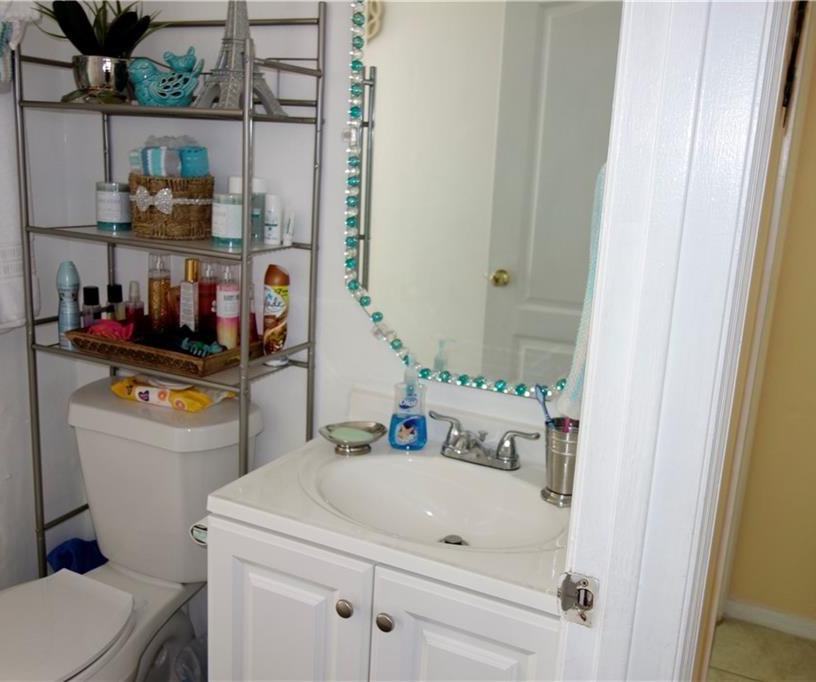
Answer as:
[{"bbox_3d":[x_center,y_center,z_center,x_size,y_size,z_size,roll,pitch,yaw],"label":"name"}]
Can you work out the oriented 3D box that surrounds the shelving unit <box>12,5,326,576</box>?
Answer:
[{"bbox_3d":[-0.518,0.112,1.752,0.582,1.638,0.260,9,14,24],"label":"shelving unit"}]

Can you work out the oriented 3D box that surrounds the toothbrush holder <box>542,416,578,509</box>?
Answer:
[{"bbox_3d":[0.268,0.204,1.335,0.082,0.131,0.082,9,14,24],"label":"toothbrush holder"}]

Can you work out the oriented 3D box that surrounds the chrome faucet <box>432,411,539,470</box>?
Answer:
[{"bbox_3d":[0.119,0.194,1.456,0.218,0.080,0.140,9,14,24],"label":"chrome faucet"}]

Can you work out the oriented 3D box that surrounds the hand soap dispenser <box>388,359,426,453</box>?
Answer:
[{"bbox_3d":[0.004,0.119,1.538,0.073,0.176,0.050,6,13,12],"label":"hand soap dispenser"}]

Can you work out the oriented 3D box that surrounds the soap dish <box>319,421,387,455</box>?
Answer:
[{"bbox_3d":[-0.106,0.188,1.517,0.130,0.038,0.110,5,13,6],"label":"soap dish"}]

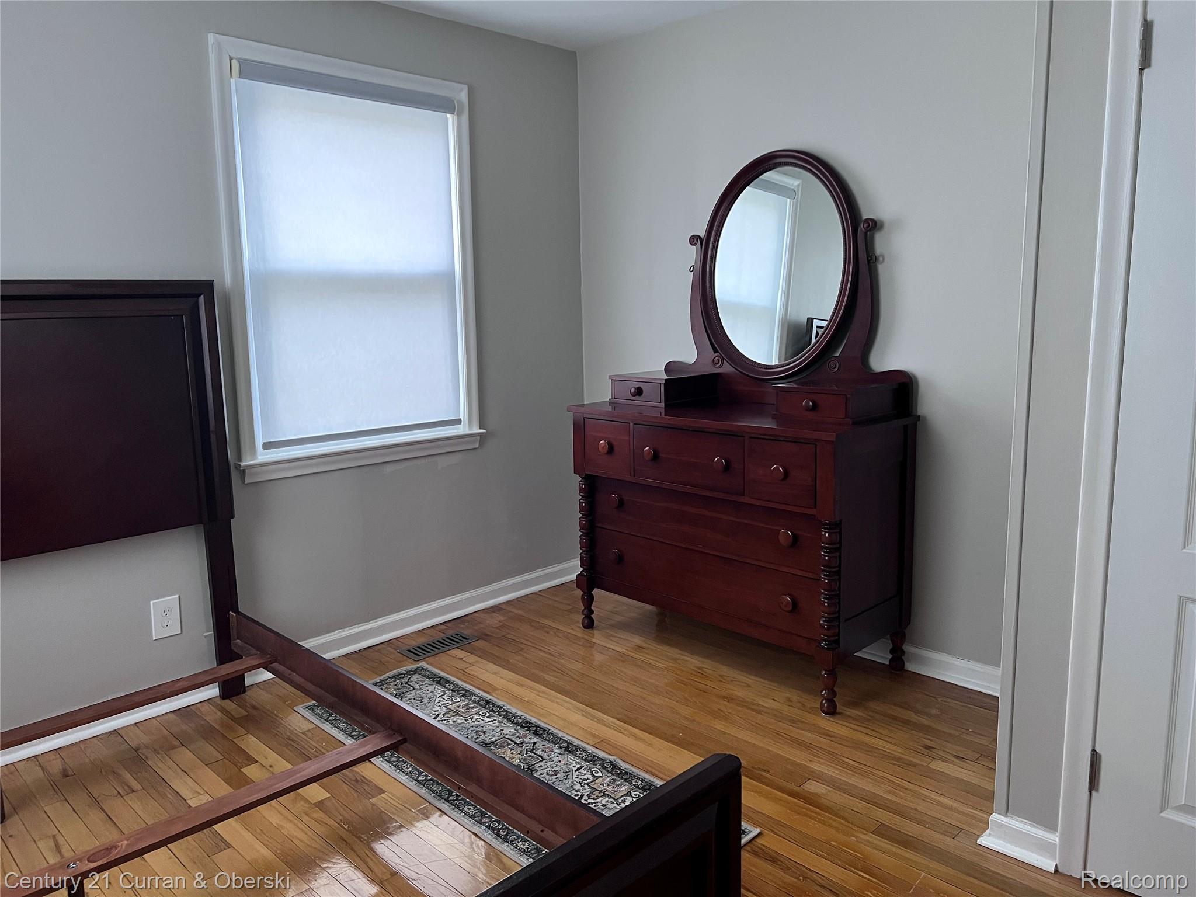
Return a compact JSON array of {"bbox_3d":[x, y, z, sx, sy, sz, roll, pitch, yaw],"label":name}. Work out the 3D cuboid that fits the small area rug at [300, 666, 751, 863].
[{"bbox_3d":[-0.300,0.908,2.617,0.515,0.010,1.545,-10,12,-43],"label":"small area rug"}]

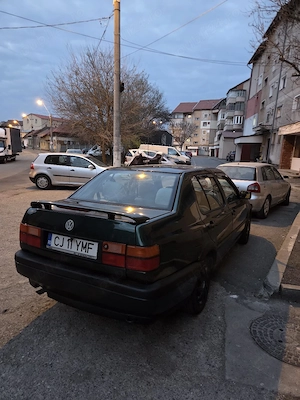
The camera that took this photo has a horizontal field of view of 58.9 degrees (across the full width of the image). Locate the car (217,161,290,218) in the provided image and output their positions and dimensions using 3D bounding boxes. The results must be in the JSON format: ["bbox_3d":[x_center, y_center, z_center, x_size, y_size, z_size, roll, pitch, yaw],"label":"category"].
[{"bbox_3d":[3.014,-0.489,8.028,1.735,1.427,4.152,9,13,37],"label":"car"}]

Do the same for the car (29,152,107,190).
[{"bbox_3d":[-2.842,-1.219,11.390,4.204,1.485,1.759,3,10,10],"label":"car"}]

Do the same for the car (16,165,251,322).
[{"bbox_3d":[0.365,0.201,3.949,1.695,1.425,4.380,7,12,29],"label":"car"}]

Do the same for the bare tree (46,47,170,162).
[{"bbox_3d":[-3.968,-8.916,24.815,11.800,11.400,11.000,1,10,0],"label":"bare tree"}]

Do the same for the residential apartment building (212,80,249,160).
[{"bbox_3d":[21.597,-16.364,58.021,11.000,15.500,24.000,1,10,3],"label":"residential apartment building"}]

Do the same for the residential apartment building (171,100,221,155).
[{"bbox_3d":[15.768,-24.246,90.133,17.500,19.000,12.000,3,10,10],"label":"residential apartment building"}]

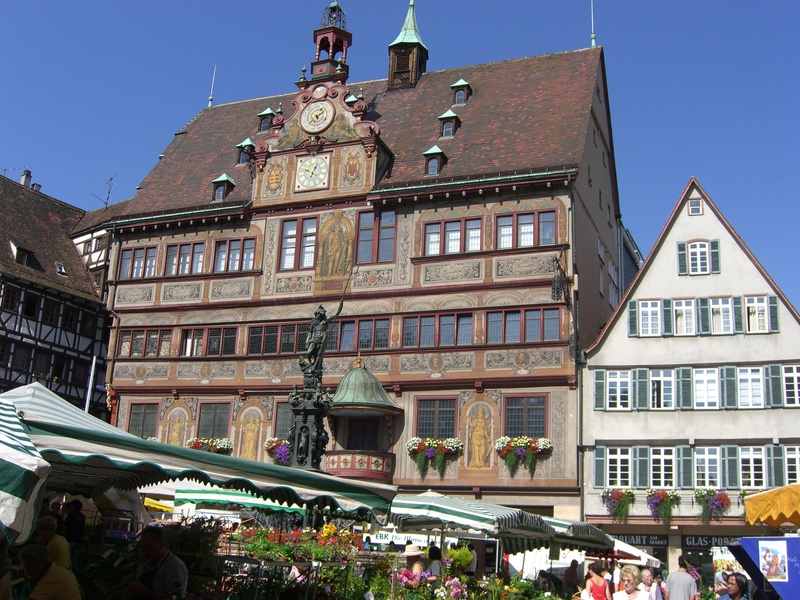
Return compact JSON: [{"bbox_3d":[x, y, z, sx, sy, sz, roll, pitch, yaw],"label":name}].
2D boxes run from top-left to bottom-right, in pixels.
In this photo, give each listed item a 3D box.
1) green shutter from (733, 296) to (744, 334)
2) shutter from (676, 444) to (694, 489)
[{"bbox_3d":[12.160,0.538,31.501,0.382,1.373,0.080,-4,-18,24],"label":"green shutter"},{"bbox_3d":[10.230,5.961,31.477,0.555,1.541,0.070,-3,-17,21],"label":"shutter"}]

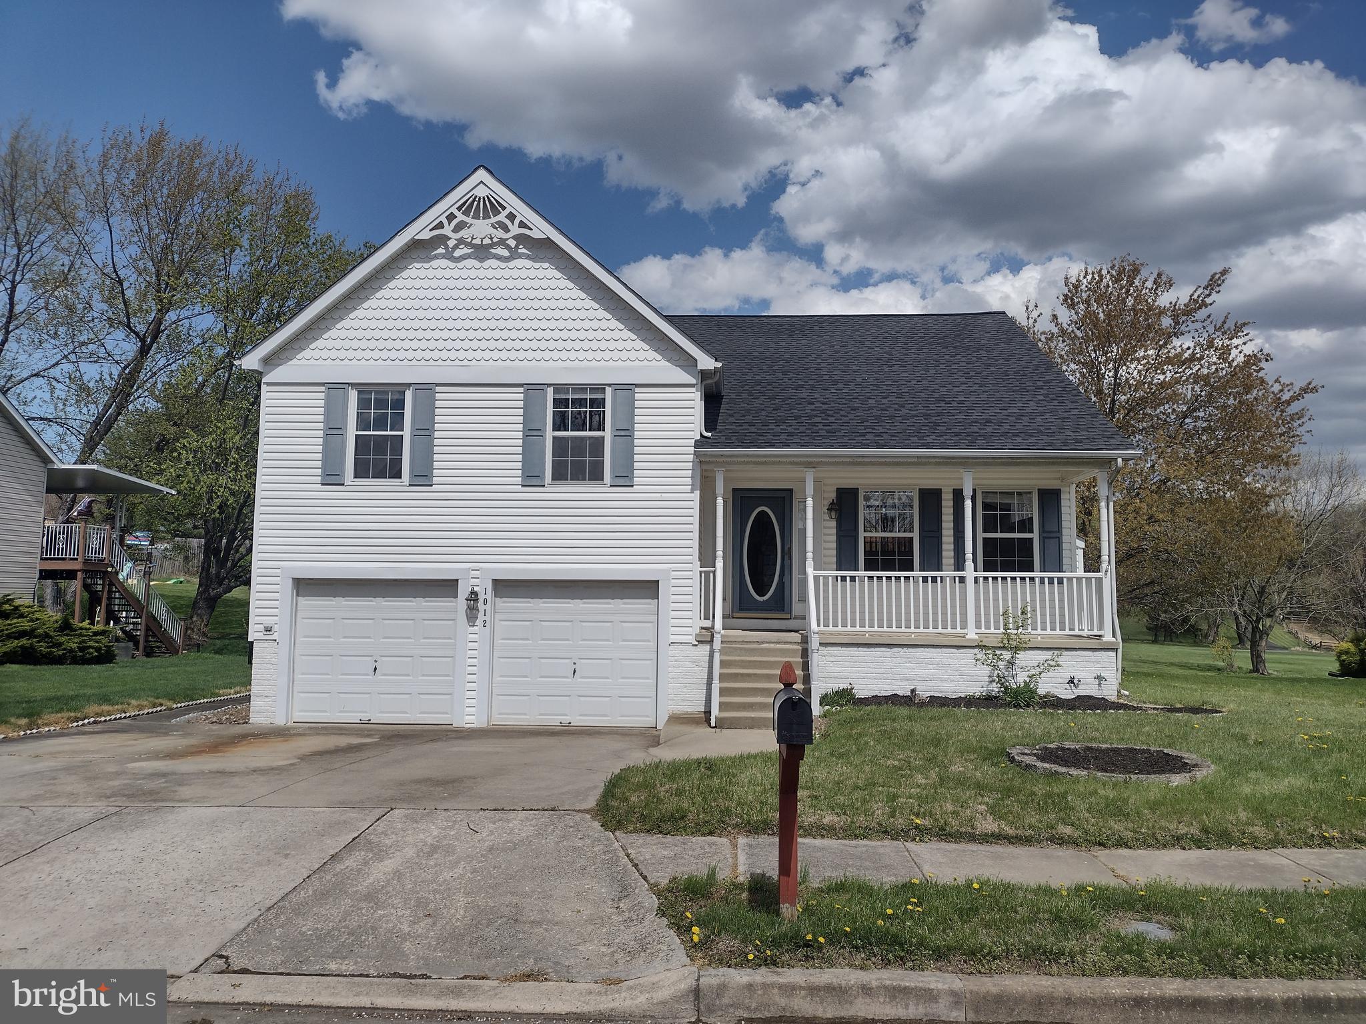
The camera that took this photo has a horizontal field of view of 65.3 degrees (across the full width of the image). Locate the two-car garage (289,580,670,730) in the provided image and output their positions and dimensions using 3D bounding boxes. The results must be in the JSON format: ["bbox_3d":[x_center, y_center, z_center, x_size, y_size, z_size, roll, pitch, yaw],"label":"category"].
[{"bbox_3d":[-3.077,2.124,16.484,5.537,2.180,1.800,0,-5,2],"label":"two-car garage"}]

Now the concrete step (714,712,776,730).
[{"bbox_3d":[1.043,2.745,13.934,1.280,0.175,0.300,0,-5,2],"label":"concrete step"}]

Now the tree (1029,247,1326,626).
[{"bbox_3d":[13.497,-1.623,29.845,8.463,10.753,8.400,0,-5,2],"label":"tree"}]

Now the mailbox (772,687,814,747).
[{"bbox_3d":[0.530,0.989,5.183,0.162,0.225,0.490,0,-5,2],"label":"mailbox"}]

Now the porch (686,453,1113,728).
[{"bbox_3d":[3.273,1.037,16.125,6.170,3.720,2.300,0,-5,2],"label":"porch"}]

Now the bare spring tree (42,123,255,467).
[{"bbox_3d":[-17.791,-4.602,35.148,7.176,16.215,7.000,0,-5,2],"label":"bare spring tree"}]

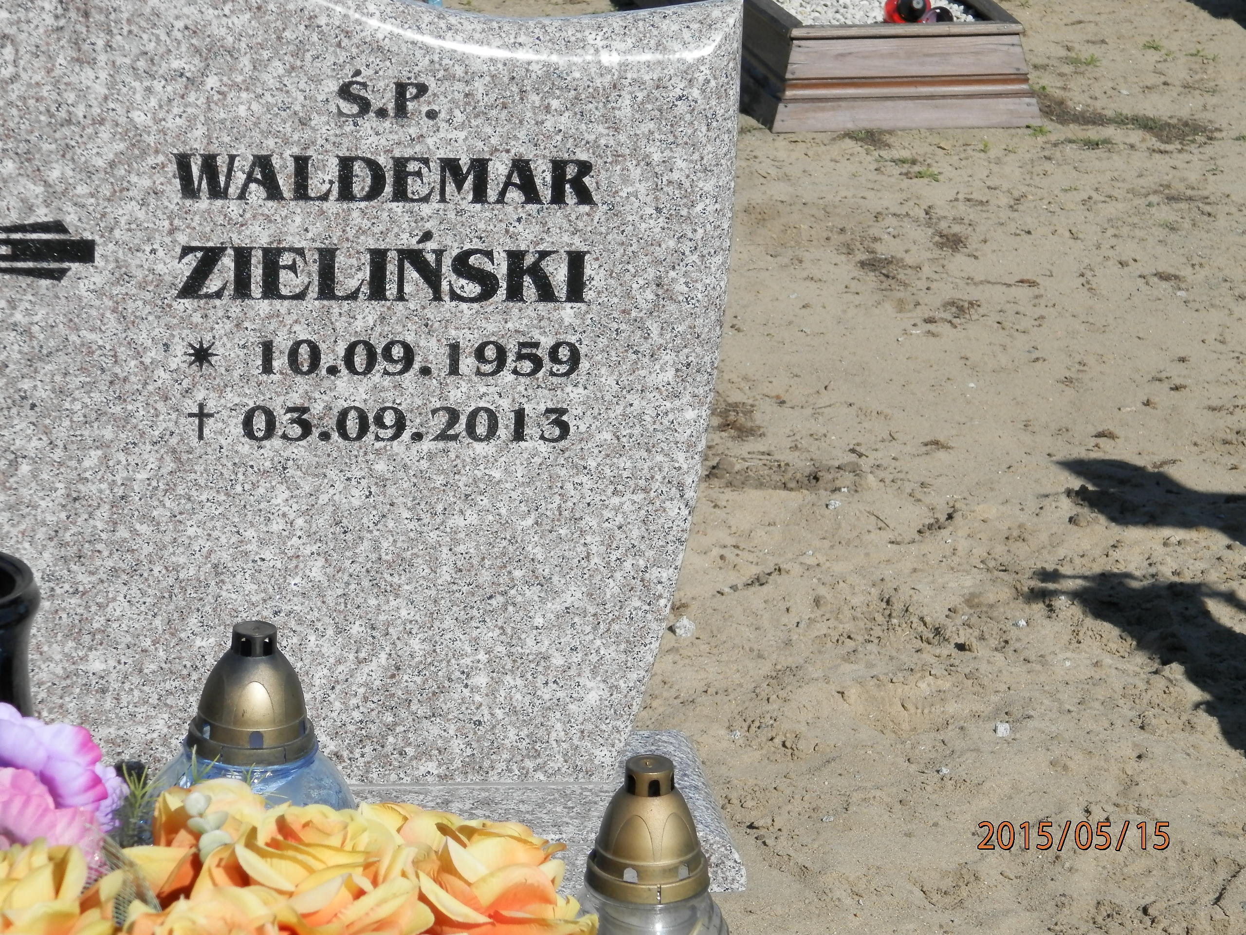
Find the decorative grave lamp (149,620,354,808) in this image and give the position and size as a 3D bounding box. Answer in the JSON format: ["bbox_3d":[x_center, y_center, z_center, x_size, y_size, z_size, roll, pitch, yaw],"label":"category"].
[{"bbox_3d":[-0.272,0.237,2.158,0.156,0.255,0.156,2,17,0],"label":"decorative grave lamp"}]

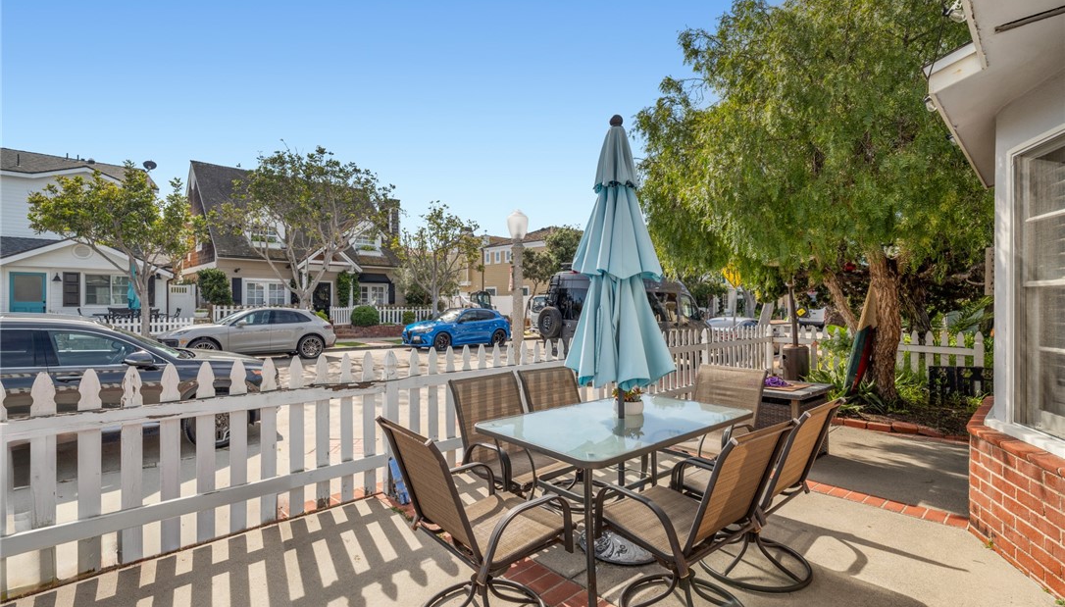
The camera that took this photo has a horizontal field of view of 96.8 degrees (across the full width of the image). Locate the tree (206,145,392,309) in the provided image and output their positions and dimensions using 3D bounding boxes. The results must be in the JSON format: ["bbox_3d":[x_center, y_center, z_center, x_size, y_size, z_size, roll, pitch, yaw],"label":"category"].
[{"bbox_3d":[-8.963,-2.114,18.352,7.300,7.750,7.000,2,-2,-45],"label":"tree"}]

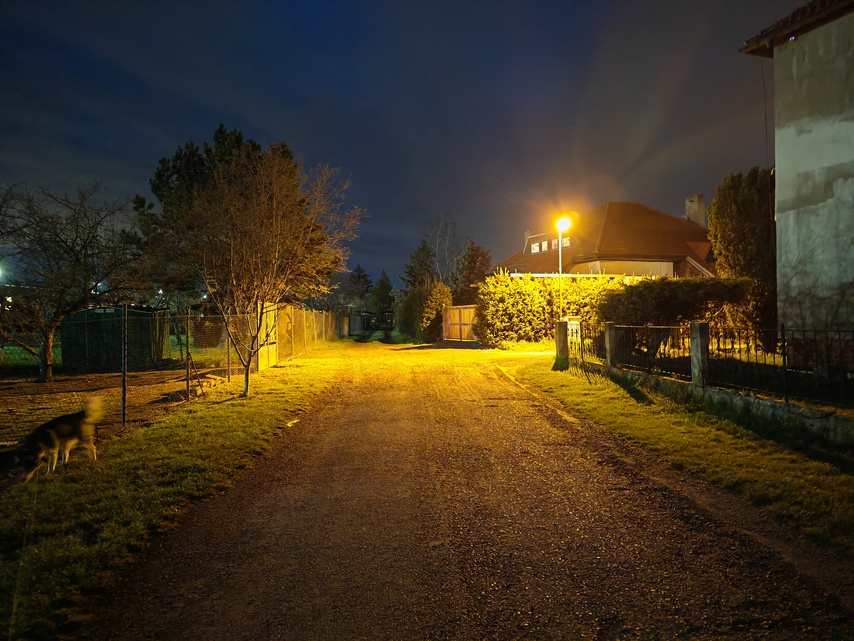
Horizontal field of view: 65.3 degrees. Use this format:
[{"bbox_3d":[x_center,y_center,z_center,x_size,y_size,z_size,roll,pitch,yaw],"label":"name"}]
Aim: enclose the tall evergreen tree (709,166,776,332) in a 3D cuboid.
[{"bbox_3d":[12.500,-2.400,26.000,2.800,7.100,2.800,0,0,0],"label":"tall evergreen tree"}]

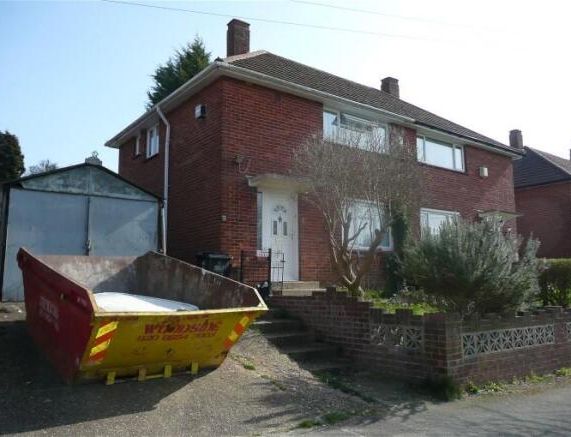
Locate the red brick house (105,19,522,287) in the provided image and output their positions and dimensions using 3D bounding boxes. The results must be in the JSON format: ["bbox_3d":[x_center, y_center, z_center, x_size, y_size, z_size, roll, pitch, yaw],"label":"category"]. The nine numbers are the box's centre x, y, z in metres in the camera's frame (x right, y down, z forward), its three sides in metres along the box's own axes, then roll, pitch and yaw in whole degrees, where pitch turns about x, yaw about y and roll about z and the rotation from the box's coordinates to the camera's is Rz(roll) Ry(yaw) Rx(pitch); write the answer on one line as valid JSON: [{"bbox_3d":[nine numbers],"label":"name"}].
[{"bbox_3d":[1.420,-1.838,16.659,12.865,8.300,7.797,5,-8,-36],"label":"red brick house"}]

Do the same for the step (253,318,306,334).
[{"bbox_3d":[-0.253,1.763,7.704,0.920,0.170,0.400,5,-9,-35],"label":"step"}]

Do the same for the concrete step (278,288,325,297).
[{"bbox_3d":[0.207,1.629,10.266,1.380,0.150,0.380,5,-9,-35],"label":"concrete step"}]

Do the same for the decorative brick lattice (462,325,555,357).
[{"bbox_3d":[3.075,1.665,6.497,2.350,0.305,0.100,5,-9,-35],"label":"decorative brick lattice"}]

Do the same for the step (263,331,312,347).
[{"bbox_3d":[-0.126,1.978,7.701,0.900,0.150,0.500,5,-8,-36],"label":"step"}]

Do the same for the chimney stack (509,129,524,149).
[{"bbox_3d":[12.078,-3.824,24.673,0.580,1.400,0.480,5,-9,-35],"label":"chimney stack"}]

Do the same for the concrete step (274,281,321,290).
[{"bbox_3d":[0.136,1.508,10.537,1.300,0.180,0.450,5,-8,-36],"label":"concrete step"}]

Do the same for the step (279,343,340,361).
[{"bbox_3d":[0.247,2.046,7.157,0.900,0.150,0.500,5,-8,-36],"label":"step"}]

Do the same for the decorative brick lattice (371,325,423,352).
[{"bbox_3d":[1.498,1.589,6.315,0.090,0.300,0.890,5,-8,-36],"label":"decorative brick lattice"}]

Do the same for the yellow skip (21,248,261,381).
[{"bbox_3d":[-1.953,1.086,5.645,1.760,1.040,3.320,7,0,-39],"label":"yellow skip"}]

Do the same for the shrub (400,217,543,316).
[{"bbox_3d":[2.918,0.717,7.378,2.100,1.450,1.900,5,-9,-35],"label":"shrub"}]

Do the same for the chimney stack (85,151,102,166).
[{"bbox_3d":[-3.828,-1.196,9.400,0.320,0.310,0.300,5,-9,-35],"label":"chimney stack"}]

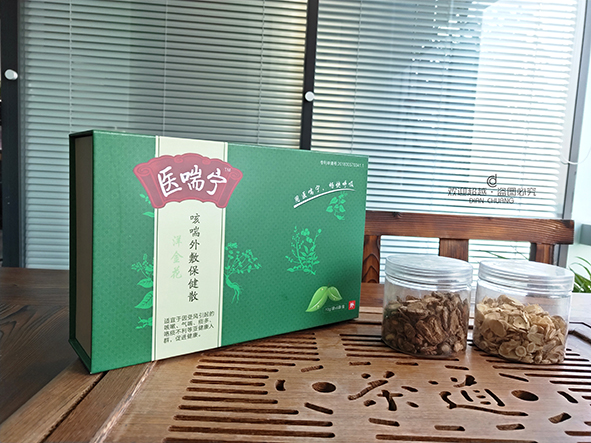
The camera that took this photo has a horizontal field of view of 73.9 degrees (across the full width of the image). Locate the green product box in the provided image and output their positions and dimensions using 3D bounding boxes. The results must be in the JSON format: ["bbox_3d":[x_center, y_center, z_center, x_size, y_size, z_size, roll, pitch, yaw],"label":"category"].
[{"bbox_3d":[-0.067,0.021,0.447,0.316,0.202,0.094,-1,5,-37],"label":"green product box"}]

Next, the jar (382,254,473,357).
[{"bbox_3d":[0.145,0.089,0.435,0.090,0.089,0.090,3,4,0],"label":"jar"}]

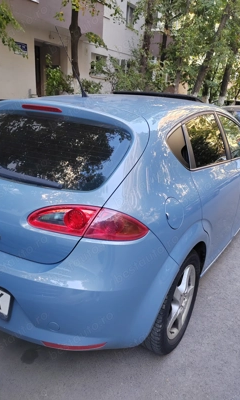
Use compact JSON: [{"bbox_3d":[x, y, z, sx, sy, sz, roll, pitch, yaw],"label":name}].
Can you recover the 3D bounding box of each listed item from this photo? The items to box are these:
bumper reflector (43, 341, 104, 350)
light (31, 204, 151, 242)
[{"bbox_3d":[-0.205,0.647,1.399,0.280,0.037,0.055,4,18,2],"label":"bumper reflector"},{"bbox_3d":[-0.144,0.075,1.325,0.520,0.137,0.130,6,18,7],"label":"light"}]

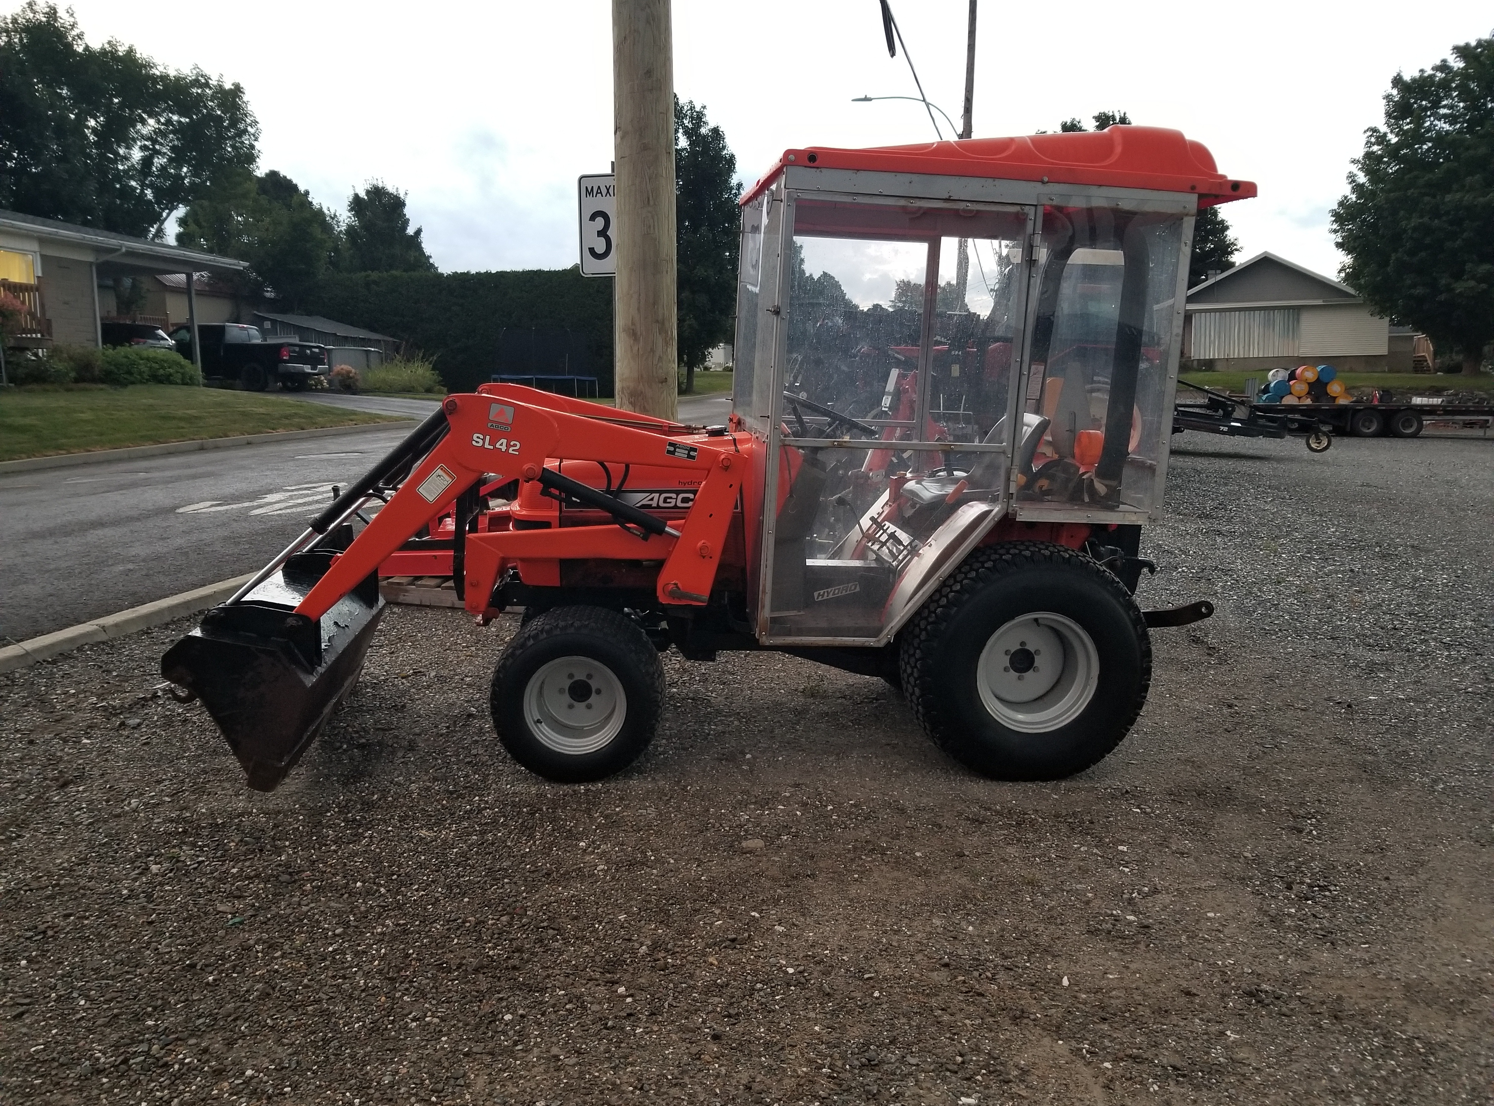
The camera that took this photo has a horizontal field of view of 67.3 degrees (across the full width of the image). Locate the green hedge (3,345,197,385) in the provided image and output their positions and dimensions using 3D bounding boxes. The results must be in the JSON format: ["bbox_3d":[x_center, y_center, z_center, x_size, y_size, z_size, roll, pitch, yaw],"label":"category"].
[{"bbox_3d":[-12.415,-3.639,21.800,1.200,0.900,4.800,1,9,8],"label":"green hedge"}]

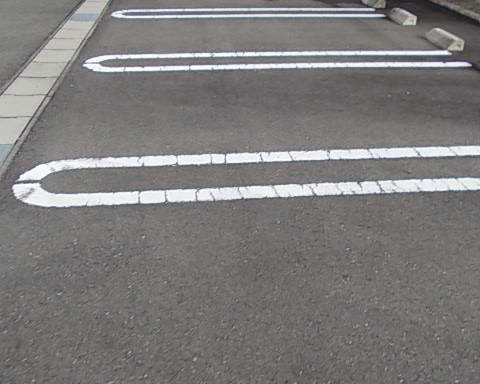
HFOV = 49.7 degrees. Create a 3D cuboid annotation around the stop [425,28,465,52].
[{"bbox_3d":[2.350,-1.780,5.969,0.160,0.115,0.670,-2,30,-5],"label":"stop"}]

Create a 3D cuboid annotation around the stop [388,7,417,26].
[{"bbox_3d":[2.228,-2.422,7.106,0.160,0.115,0.670,-2,30,-5],"label":"stop"}]

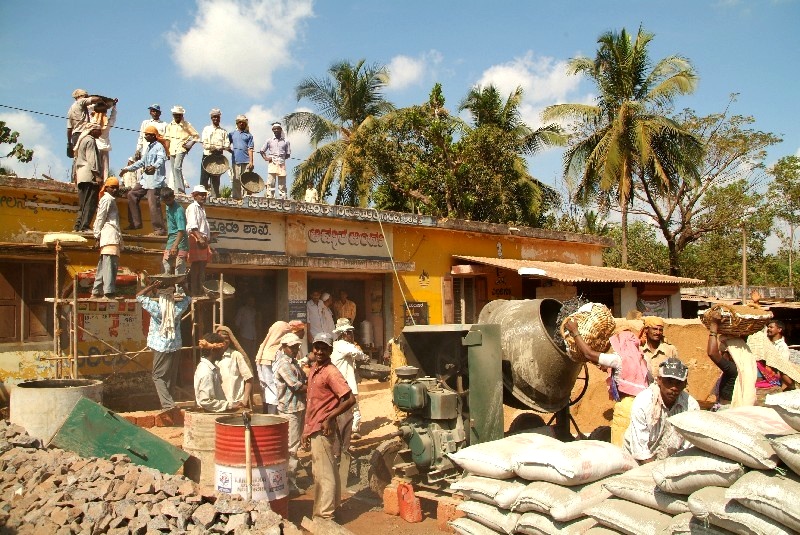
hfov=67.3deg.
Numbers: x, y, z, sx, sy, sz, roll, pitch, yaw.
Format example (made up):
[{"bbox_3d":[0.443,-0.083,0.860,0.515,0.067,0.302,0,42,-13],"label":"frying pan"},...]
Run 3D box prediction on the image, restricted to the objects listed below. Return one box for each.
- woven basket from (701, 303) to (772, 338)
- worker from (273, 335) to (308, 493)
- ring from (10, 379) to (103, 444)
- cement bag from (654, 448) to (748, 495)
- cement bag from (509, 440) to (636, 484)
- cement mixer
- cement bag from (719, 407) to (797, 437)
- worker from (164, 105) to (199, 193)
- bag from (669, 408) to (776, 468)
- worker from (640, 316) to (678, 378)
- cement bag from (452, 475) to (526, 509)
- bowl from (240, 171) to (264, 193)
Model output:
[{"bbox_3d":[2.793,0.402,4.984,0.530,0.270,0.530,0,-5,0],"label":"woven basket"},{"bbox_3d":[-1.086,1.453,5.907,0.350,1.620,0.460,-1,-3,12],"label":"worker"},{"bbox_3d":[-4.021,1.817,7.029,0.950,0.840,0.950,0,-5,0],"label":"ring"},{"bbox_3d":[1.549,1.049,3.127,0.440,0.160,0.640,-1,-5,15],"label":"cement bag"},{"bbox_3d":[1.230,1.370,4.180,0.630,0.180,0.450,2,-6,-29],"label":"cement bag"},{"bbox_3d":[0.848,1.248,6.171,1.650,1.880,2.200,-2,-5,22],"label":"cement mixer"},{"bbox_3d":[2.000,0.870,3.350,0.640,0.170,0.440,4,-7,-41],"label":"cement bag"},{"bbox_3d":[-3.930,-2.129,10.800,0.550,1.640,0.400,1,-5,-14],"label":"worker"},{"bbox_3d":[1.686,0.843,3.063,0.660,0.170,0.460,4,9,-38],"label":"bag"},{"bbox_3d":[2.490,1.336,5.763,0.500,1.680,0.350,-1,-5,17],"label":"worker"},{"bbox_3d":[0.690,1.480,3.980,0.620,0.170,0.460,4,-7,-43],"label":"cement bag"},{"bbox_3d":[-2.778,-1.616,11.350,0.480,0.480,0.140,1,-30,-32],"label":"bowl"}]

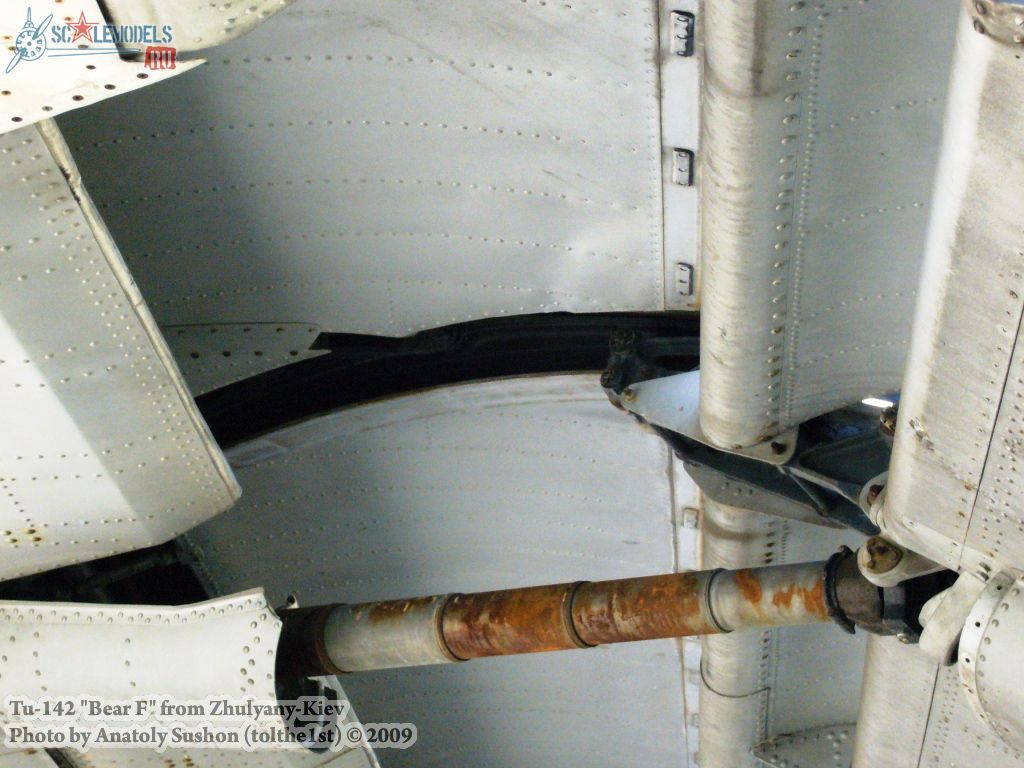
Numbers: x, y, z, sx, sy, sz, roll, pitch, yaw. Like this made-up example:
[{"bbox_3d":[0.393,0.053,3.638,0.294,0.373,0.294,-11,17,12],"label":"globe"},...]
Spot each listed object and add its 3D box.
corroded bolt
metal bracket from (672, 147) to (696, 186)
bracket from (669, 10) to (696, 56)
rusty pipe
[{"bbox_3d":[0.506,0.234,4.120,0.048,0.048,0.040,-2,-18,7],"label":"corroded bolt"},{"bbox_3d":[0.245,-0.311,4.320,0.030,0.014,0.115,8,-17,6],"label":"metal bracket"},{"bbox_3d":[0.221,-0.453,3.900,0.030,0.014,0.115,8,-17,6],"label":"bracket"},{"bbox_3d":[0.066,0.349,4.500,1.100,0.109,0.109,-9,-21,36],"label":"rusty pipe"}]

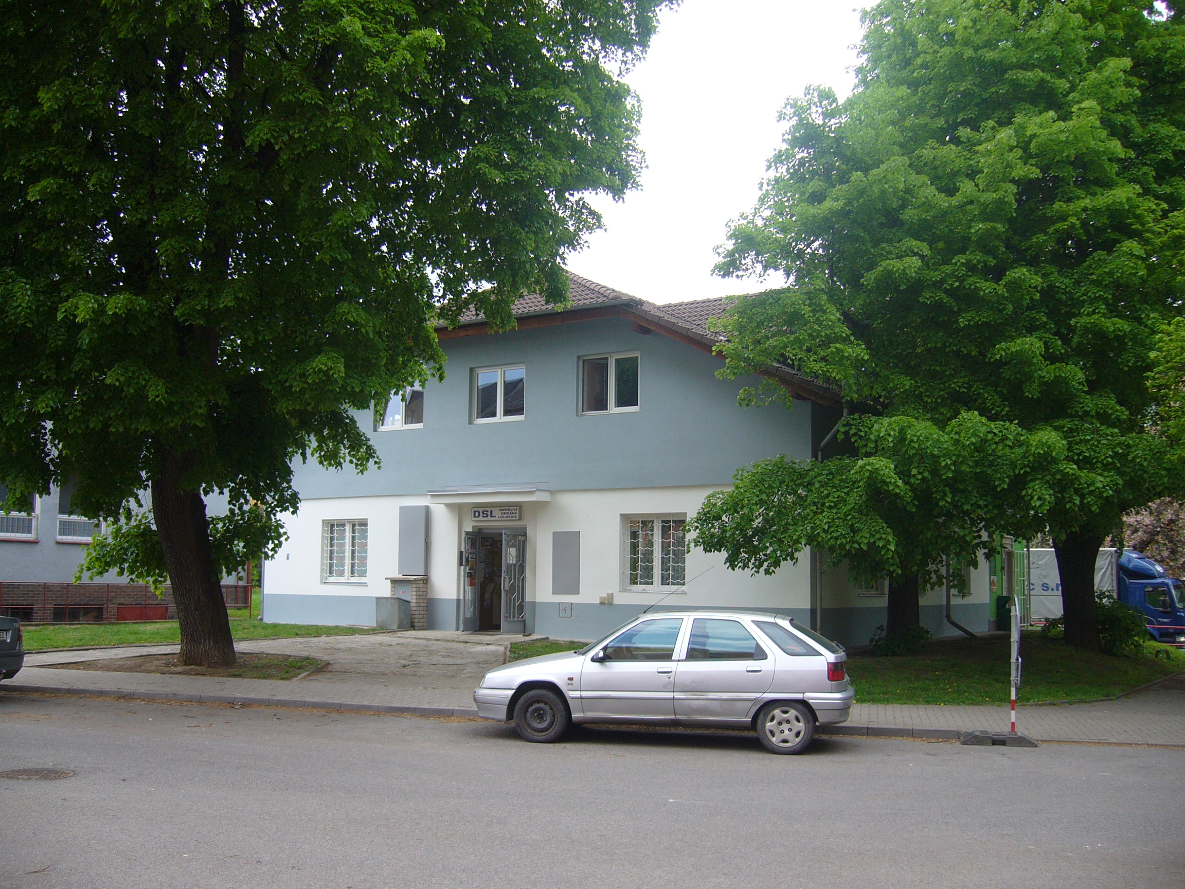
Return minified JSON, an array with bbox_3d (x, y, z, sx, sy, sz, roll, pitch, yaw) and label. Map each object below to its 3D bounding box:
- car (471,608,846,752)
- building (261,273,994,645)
[{"bbox_3d":[0.785,2.500,13.140,4.070,1.400,1.700,-1,-7,14],"label":"car"},{"bbox_3d":[1.127,0.390,29.133,14.400,8.000,12.500,-3,-8,33],"label":"building"}]

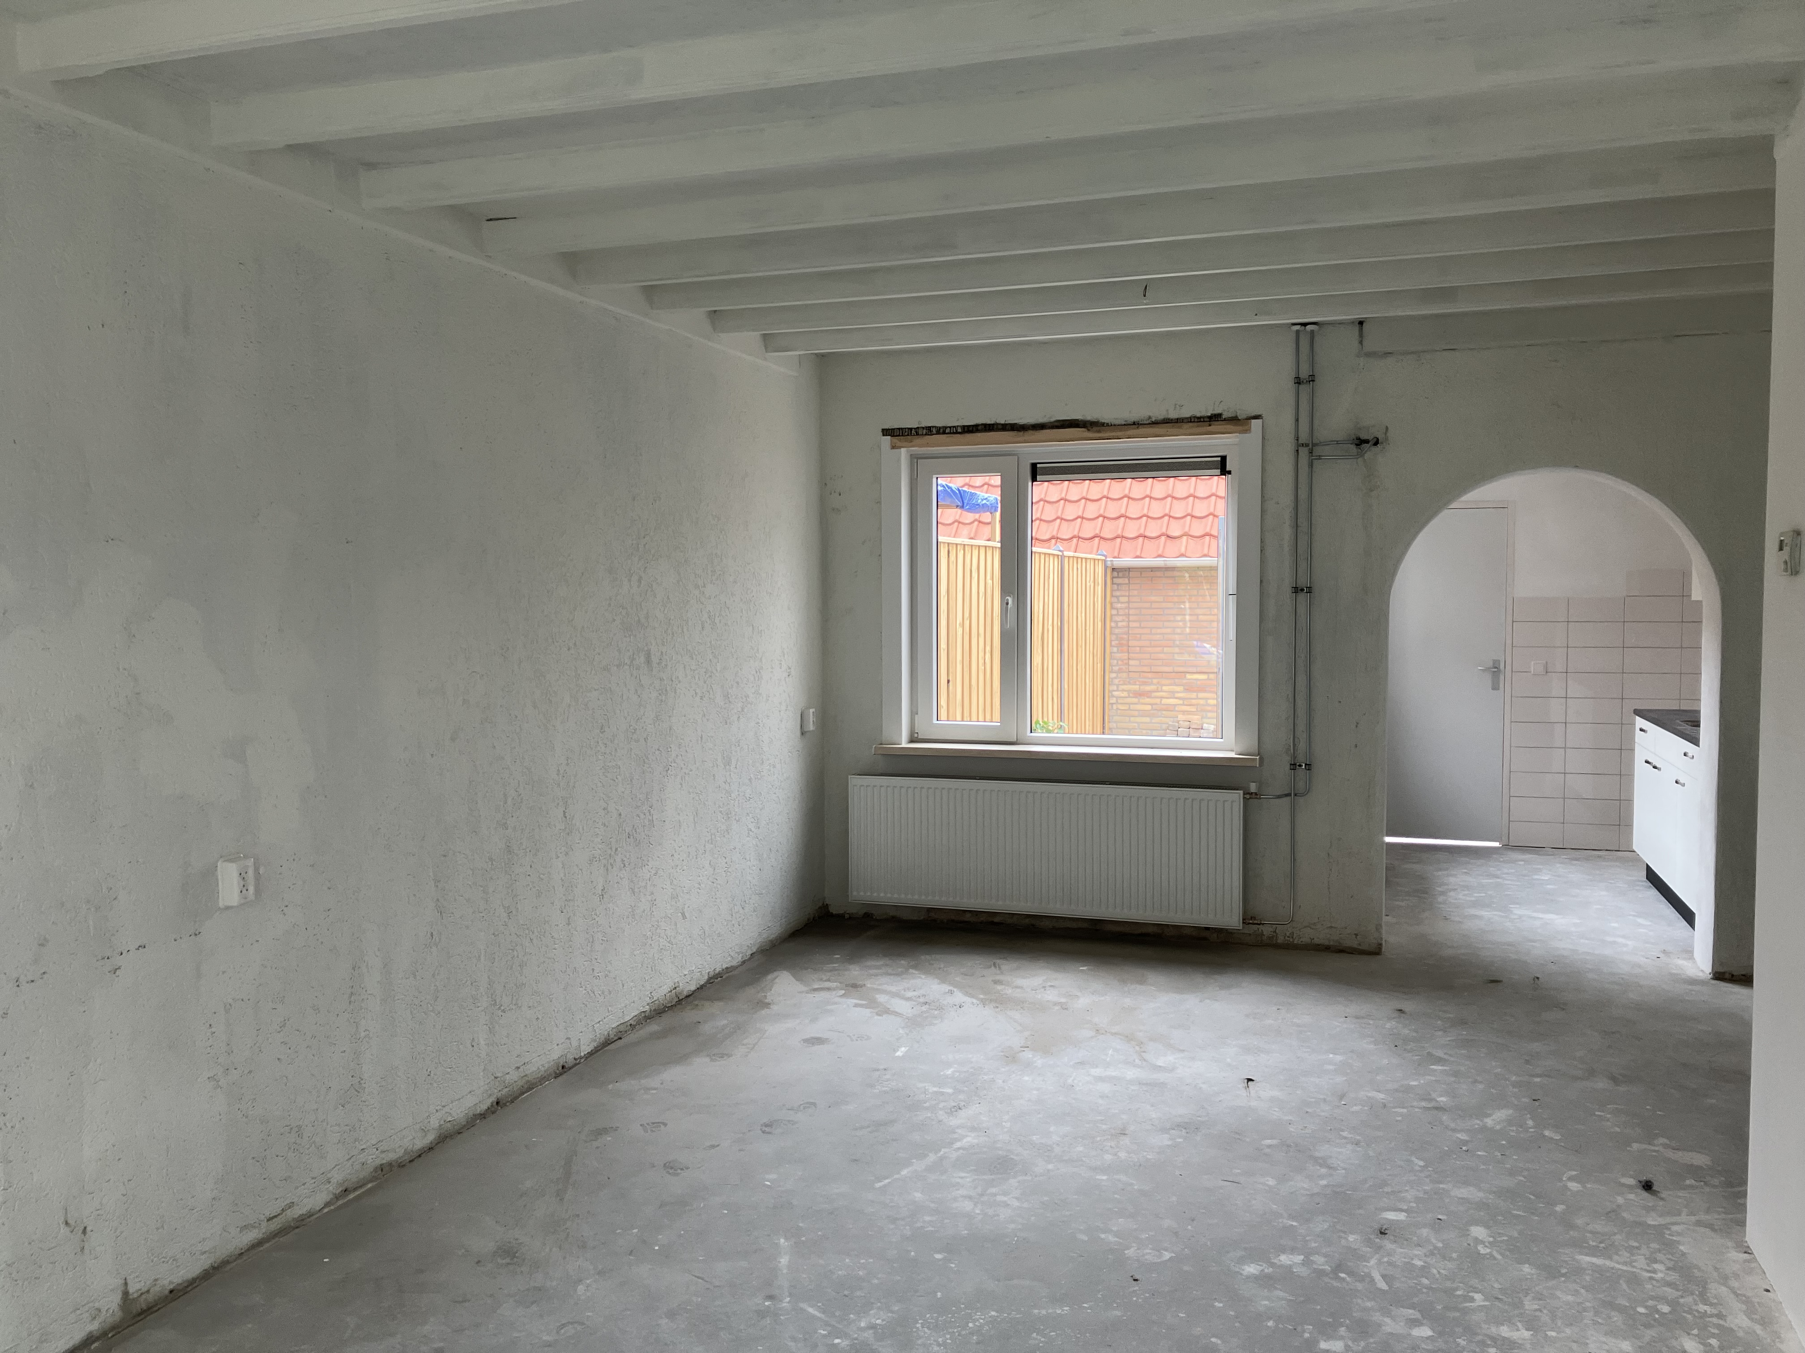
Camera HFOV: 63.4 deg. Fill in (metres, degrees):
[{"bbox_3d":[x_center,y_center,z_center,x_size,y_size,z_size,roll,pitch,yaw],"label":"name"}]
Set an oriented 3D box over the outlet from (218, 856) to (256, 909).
[{"bbox_3d":[-1.557,0.480,3.418,0.052,0.108,0.057,1,4,18],"label":"outlet"}]

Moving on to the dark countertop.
[{"bbox_3d":[3.962,0.256,6.945,0.610,0.038,1.810,1,4,18],"label":"dark countertop"}]

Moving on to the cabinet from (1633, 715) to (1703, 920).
[{"bbox_3d":[3.967,0.703,6.963,0.592,0.856,1.795,1,4,18],"label":"cabinet"}]

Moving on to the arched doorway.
[{"bbox_3d":[2.703,0.165,6.163,1.253,2.046,0.305,1,4,18],"label":"arched doorway"}]

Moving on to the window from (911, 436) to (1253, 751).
[{"bbox_3d":[0.798,-0.379,6.779,1.562,1.405,0.100,1,4,18],"label":"window"}]

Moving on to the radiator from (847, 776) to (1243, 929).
[{"bbox_3d":[0.629,0.781,6.654,1.816,0.604,0.100,1,4,18],"label":"radiator"}]

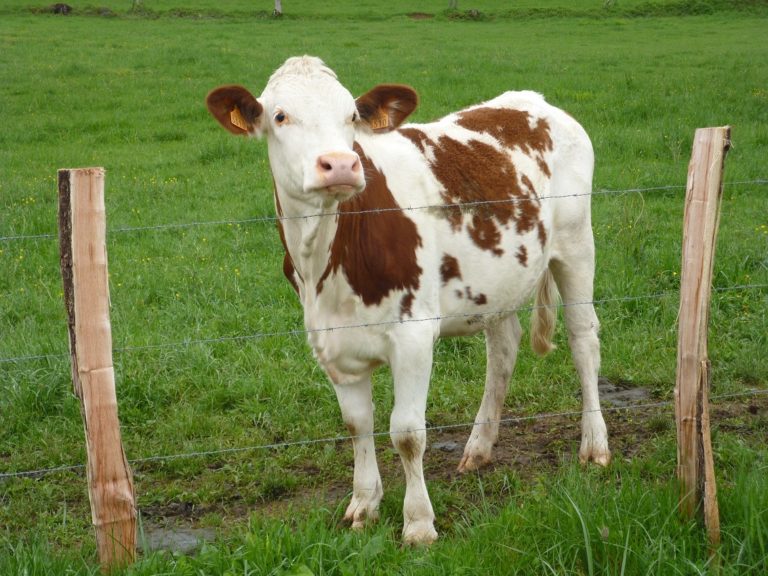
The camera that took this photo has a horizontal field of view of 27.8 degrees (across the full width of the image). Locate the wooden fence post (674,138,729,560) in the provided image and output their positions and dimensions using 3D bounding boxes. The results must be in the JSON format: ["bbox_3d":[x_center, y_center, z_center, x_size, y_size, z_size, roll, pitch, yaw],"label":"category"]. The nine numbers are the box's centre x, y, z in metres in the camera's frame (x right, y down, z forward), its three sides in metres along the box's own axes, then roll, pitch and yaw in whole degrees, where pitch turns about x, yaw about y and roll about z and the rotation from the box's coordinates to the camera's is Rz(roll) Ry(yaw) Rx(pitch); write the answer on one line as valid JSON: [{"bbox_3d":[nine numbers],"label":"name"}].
[{"bbox_3d":[0.891,0.153,4.340,0.125,1.203,0.100,-2,12,-5],"label":"wooden fence post"}]

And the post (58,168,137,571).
[{"bbox_3d":[-0.769,0.236,4.188,0.140,1.116,0.110,-3,12,-5],"label":"post"}]

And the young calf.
[{"bbox_3d":[0.171,-0.044,4.984,0.540,1.390,1.380,9,14,37],"label":"young calf"}]

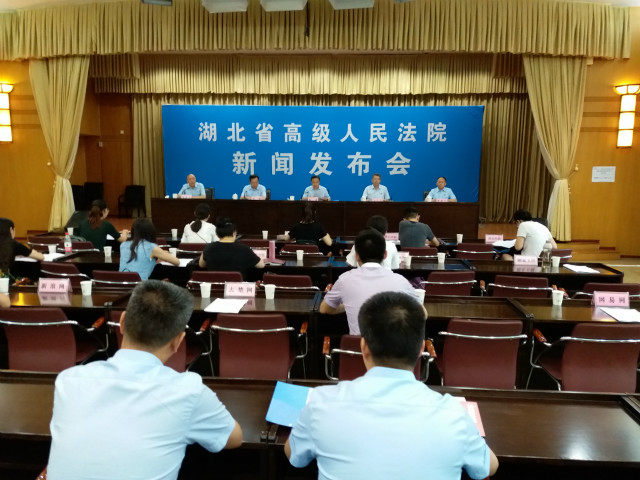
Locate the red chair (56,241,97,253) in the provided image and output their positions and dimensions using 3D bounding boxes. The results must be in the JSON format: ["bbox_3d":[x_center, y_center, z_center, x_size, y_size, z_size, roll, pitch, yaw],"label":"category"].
[{"bbox_3d":[-2.579,0.389,5.858,0.550,0.810,0.570,1,8,4],"label":"red chair"}]

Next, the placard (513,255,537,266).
[{"bbox_3d":[2.039,0.198,5.139,0.220,0.100,0.085,2,7,7],"label":"placard"}]

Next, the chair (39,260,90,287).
[{"bbox_3d":[-2.029,0.574,4.482,0.570,0.850,0.580,3,8,17],"label":"chair"}]

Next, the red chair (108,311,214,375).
[{"bbox_3d":[-0.912,0.775,3.147,0.570,0.850,0.580,1,8,5],"label":"red chair"}]

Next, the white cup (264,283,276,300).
[{"bbox_3d":[-0.328,0.346,3.438,0.075,0.087,0.075,1,8,3],"label":"white cup"}]

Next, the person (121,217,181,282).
[{"bbox_3d":[-1.464,0.400,4.428,0.460,1.210,0.700,3,8,14],"label":"person"}]

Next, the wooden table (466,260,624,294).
[{"bbox_3d":[2.084,0.637,5.061,1.380,0.750,0.530,1,7,3],"label":"wooden table"}]

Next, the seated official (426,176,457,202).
[{"bbox_3d":[2.346,-0.604,10.008,0.580,1.220,0.750,1,8,4],"label":"seated official"}]

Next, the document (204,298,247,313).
[{"bbox_3d":[-0.578,0.408,3.239,0.210,0.005,0.300,1,8,3],"label":"document"}]

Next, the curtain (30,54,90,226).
[{"bbox_3d":[-5.268,-1.933,10.570,1.200,3.550,0.300,1,8,4],"label":"curtain"}]

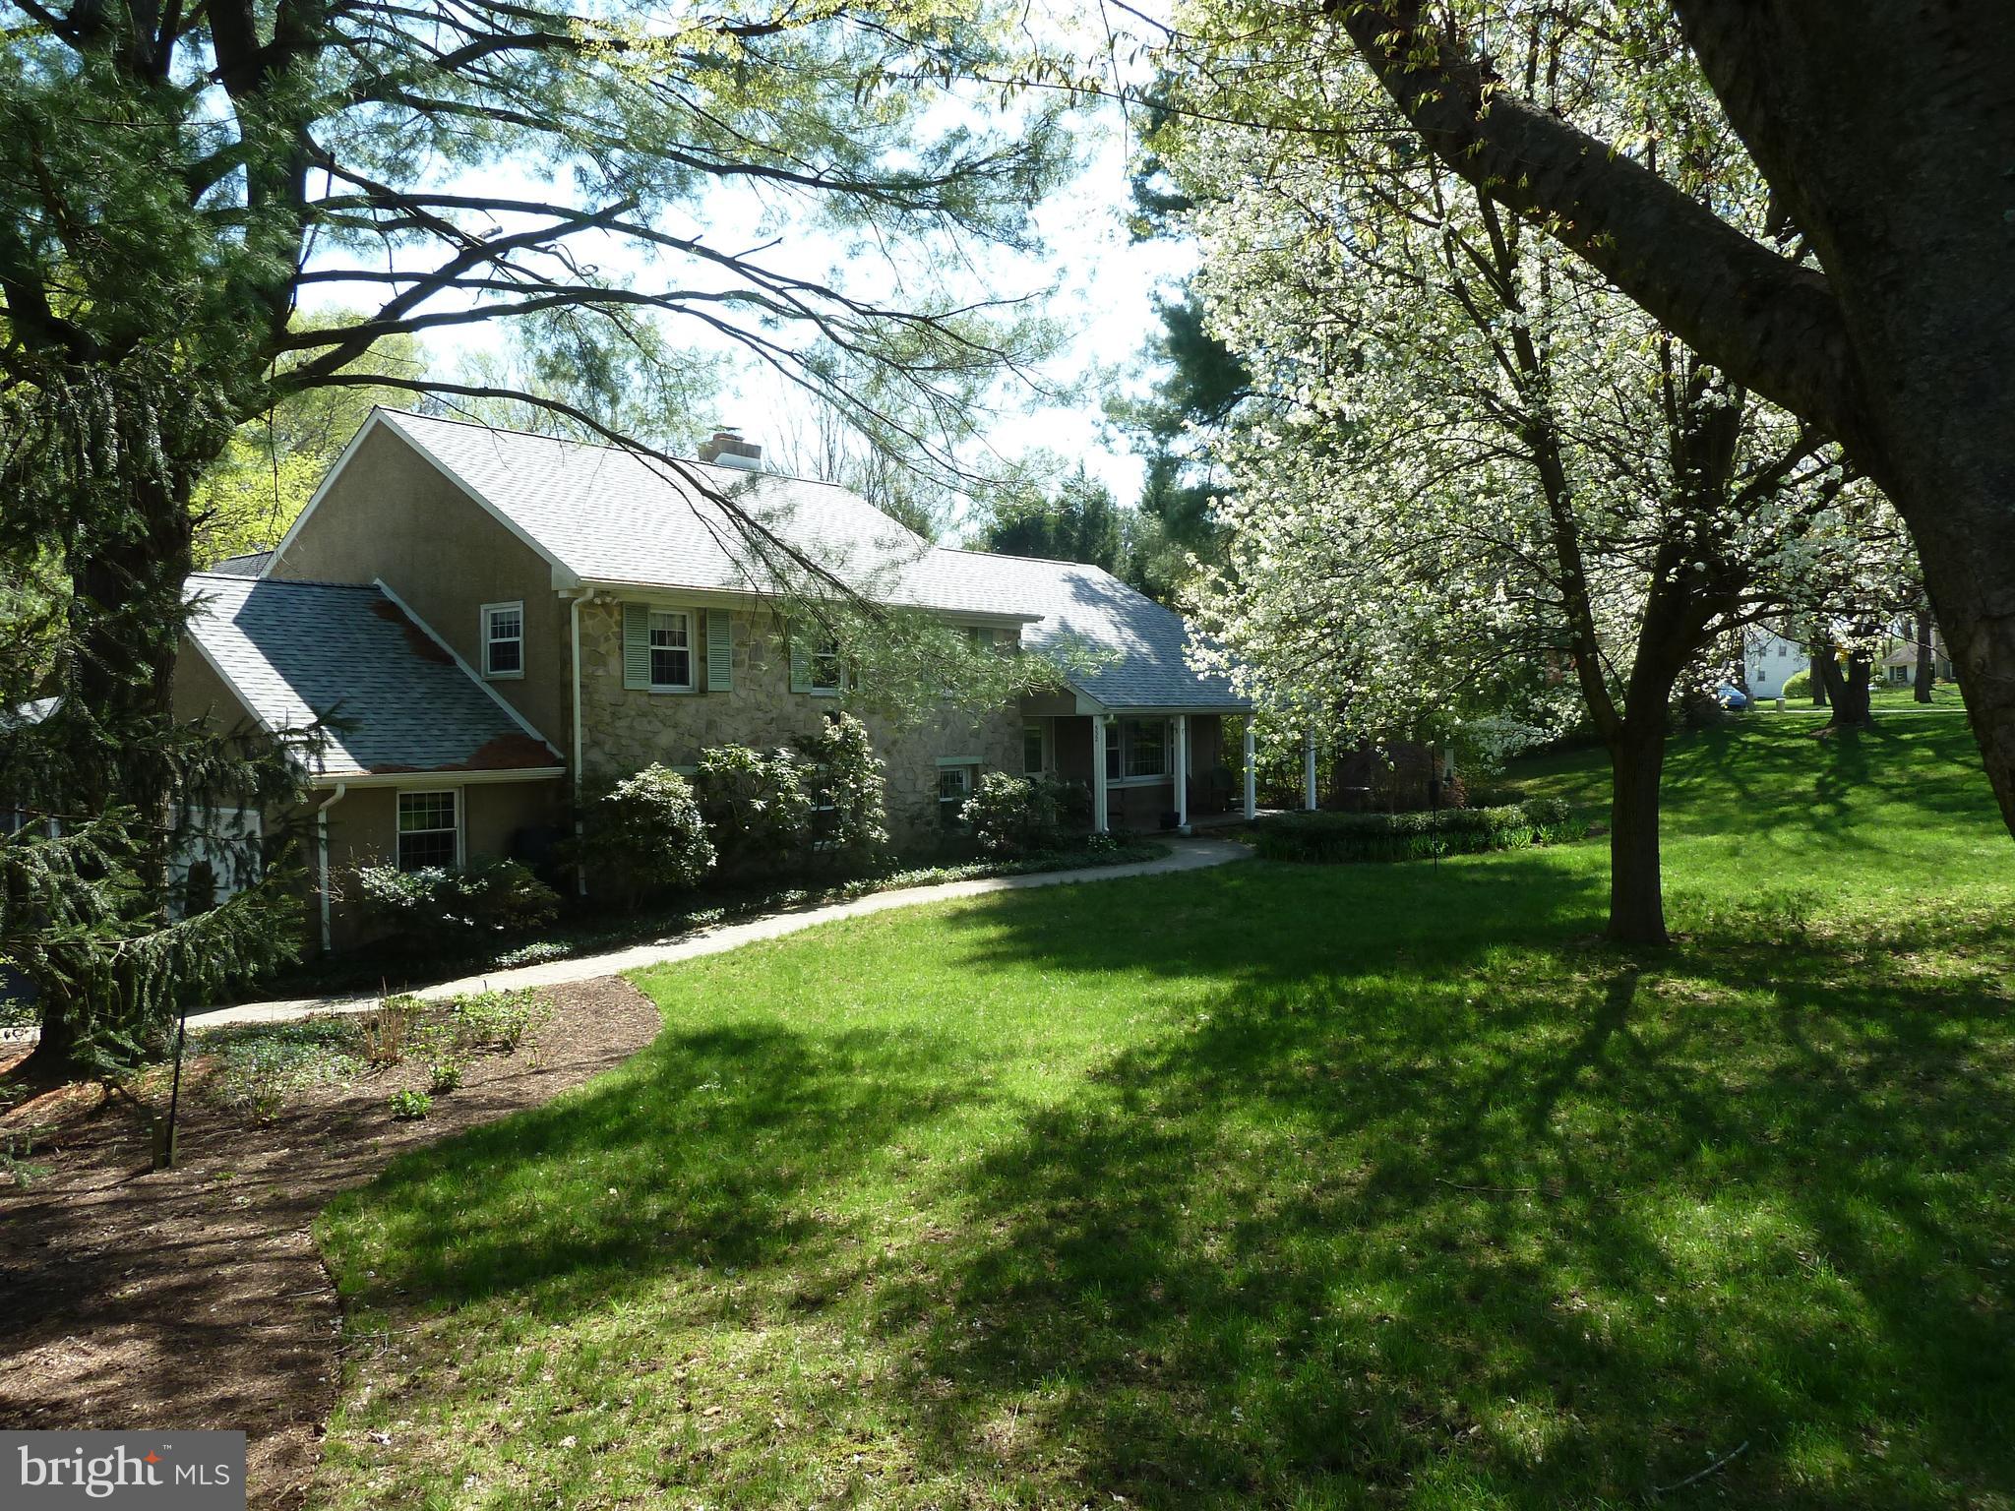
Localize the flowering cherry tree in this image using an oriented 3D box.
[{"bbox_3d":[4.500,-2.550,10.900,6.400,7.900,6.100,0,2,0],"label":"flowering cherry tree"}]

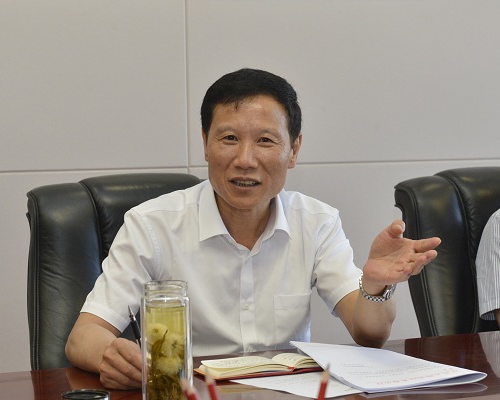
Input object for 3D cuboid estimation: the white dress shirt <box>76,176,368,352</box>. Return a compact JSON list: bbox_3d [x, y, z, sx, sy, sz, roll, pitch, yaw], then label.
[{"bbox_3d":[-0.065,0.235,2.030,0.540,0.570,0.360,-1,1,-20],"label":"white dress shirt"}]

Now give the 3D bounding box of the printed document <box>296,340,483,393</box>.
[{"bbox_3d":[0.224,0.269,1.725,0.212,0.040,0.297,-1,1,-20],"label":"printed document"}]

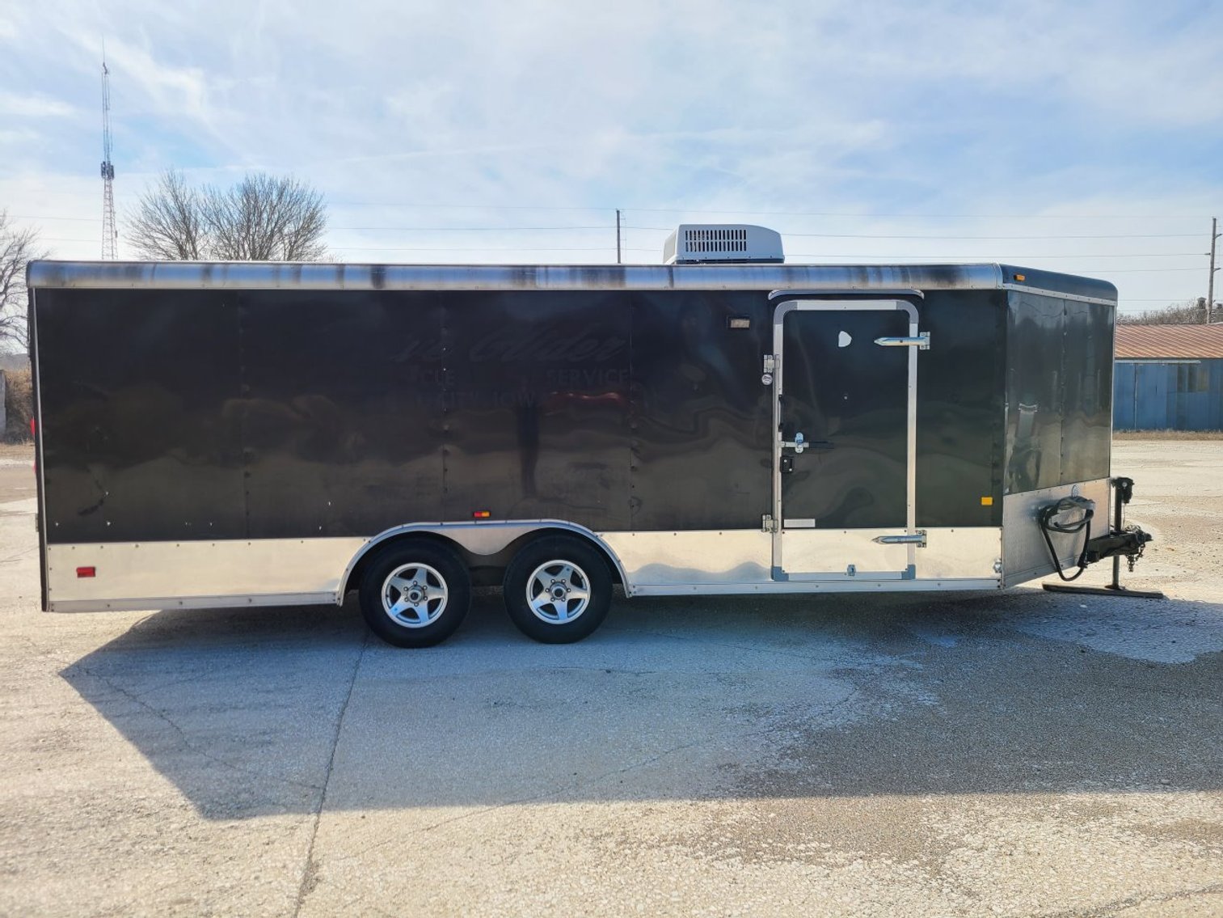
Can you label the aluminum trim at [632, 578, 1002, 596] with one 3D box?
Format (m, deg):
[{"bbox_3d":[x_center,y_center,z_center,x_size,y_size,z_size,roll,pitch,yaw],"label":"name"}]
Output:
[{"bbox_3d":[1.380,0.848,6.078,2.500,0.078,0.035,-1,4,-4],"label":"aluminum trim"}]

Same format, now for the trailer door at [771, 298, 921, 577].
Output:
[{"bbox_3d":[1.534,-0.118,6.027,1.000,1.840,0.070,-1,4,-4],"label":"trailer door"}]

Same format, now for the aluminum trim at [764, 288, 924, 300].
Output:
[{"bbox_3d":[1.535,-1.069,5.934,1.050,0.065,0.045,-1,4,-4],"label":"aluminum trim"}]

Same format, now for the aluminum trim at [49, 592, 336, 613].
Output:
[{"bbox_3d":[-2.626,0.899,5.769,1.760,0.080,0.035,-1,4,-4],"label":"aluminum trim"}]

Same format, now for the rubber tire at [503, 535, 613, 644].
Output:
[{"bbox_3d":[-0.355,0.848,6.093,0.710,0.710,0.225,-1,4,-4],"label":"rubber tire"}]

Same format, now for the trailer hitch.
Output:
[{"bbox_3d":[4.018,0.611,7.426,0.800,0.920,0.620,-1,4,-4],"label":"trailer hitch"}]

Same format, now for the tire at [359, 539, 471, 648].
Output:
[{"bbox_3d":[-1.279,0.859,6.022,0.710,0.710,0.225,-1,4,-4],"label":"tire"}]

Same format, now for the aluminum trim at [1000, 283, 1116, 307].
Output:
[{"bbox_3d":[3.244,-1.169,6.586,1.760,0.055,0.030,-4,5,-40],"label":"aluminum trim"}]

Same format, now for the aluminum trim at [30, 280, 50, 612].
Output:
[{"bbox_3d":[-3.511,-0.044,5.648,0.055,2.000,0.050,-1,4,-4],"label":"aluminum trim"}]

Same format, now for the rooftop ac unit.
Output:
[{"bbox_3d":[0.842,-1.585,7.093,0.820,0.325,0.740,-1,4,-4],"label":"rooftop ac unit"}]

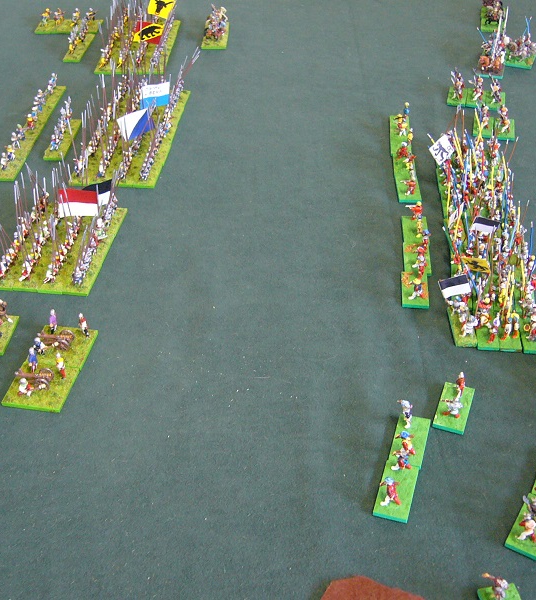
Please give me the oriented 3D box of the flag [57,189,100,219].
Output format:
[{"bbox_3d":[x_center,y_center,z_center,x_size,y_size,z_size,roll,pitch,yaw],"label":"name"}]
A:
[{"bbox_3d":[-0.154,-0.078,0.659,0.031,0.025,0.003,0,39,-9],"label":"flag"}]

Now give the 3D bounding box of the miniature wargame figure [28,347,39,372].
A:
[{"bbox_3d":[-0.163,0.041,0.560,0.008,0.021,0.009,20,45,22],"label":"miniature wargame figure"}]

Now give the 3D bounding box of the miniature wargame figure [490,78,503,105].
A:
[{"bbox_3d":[0.244,-0.222,0.861,0.011,0.020,0.009,8,41,10],"label":"miniature wargame figure"}]

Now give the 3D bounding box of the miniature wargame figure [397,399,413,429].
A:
[{"bbox_3d":[0.088,0.073,0.513,0.009,0.022,0.007,9,41,12],"label":"miniature wargame figure"}]

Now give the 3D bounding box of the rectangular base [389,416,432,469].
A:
[{"bbox_3d":[0.090,0.089,0.510,0.020,0.003,0.040,11,41,14],"label":"rectangular base"}]

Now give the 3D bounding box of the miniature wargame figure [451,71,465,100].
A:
[{"bbox_3d":[0.205,-0.231,0.873,0.013,0.027,0.013,8,41,11],"label":"miniature wargame figure"}]

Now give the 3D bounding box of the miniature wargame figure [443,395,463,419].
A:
[{"bbox_3d":[0.119,0.069,0.520,0.013,0.015,0.009,11,41,14],"label":"miniature wargame figure"}]

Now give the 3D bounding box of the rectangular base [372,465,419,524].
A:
[{"bbox_3d":[0.077,0.114,0.481,0.020,0.003,0.040,11,41,14],"label":"rectangular base"}]

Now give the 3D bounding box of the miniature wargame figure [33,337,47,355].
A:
[{"bbox_3d":[-0.161,0.032,0.572,0.011,0.014,0.009,4,40,7],"label":"miniature wargame figure"}]

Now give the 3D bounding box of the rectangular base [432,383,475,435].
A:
[{"bbox_3d":[0.124,0.072,0.537,0.020,0.003,0.040,14,43,16],"label":"rectangular base"}]

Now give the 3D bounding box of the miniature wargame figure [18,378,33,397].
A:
[{"bbox_3d":[-0.165,0.059,0.548,0.011,0.015,0.008,2,40,4],"label":"miniature wargame figure"}]

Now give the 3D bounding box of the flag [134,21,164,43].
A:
[{"bbox_3d":[-0.139,-0.312,0.946,0.032,0.024,0.003,2,36,-24],"label":"flag"}]

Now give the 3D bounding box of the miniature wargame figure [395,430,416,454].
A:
[{"bbox_3d":[0.086,0.088,0.504,0.013,0.018,0.009,11,42,14],"label":"miniature wargame figure"}]

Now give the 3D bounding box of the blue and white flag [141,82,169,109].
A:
[{"bbox_3d":[-0.113,-0.205,0.812,0.030,0.029,0.004,-16,54,-19],"label":"blue and white flag"}]

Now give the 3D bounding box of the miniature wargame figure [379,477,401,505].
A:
[{"bbox_3d":[0.070,0.110,0.466,0.013,0.021,0.009,6,40,8],"label":"miniature wargame figure"}]

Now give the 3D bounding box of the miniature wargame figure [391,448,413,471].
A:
[{"bbox_3d":[0.081,0.096,0.490,0.011,0.018,0.009,6,40,8],"label":"miniature wargame figure"}]

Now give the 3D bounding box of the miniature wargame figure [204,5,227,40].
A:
[{"bbox_3d":[-0.064,-0.350,1.019,0.028,0.028,0.040,-1,40,1],"label":"miniature wargame figure"}]

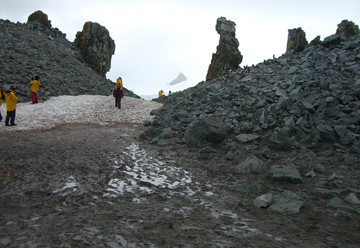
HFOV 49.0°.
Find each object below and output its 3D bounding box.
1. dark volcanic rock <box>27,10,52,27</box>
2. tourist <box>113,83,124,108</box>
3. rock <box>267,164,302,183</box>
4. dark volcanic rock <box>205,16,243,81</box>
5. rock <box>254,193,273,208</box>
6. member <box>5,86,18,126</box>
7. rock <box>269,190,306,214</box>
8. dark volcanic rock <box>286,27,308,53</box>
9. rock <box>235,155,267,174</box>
[{"bbox_3d":[-16.354,-12.245,46.000,2.800,2.100,2.400,0,3,0],"label":"dark volcanic rock"},{"bbox_3d":[-4.367,-1.948,28.200,0.700,1.750,0.500,0,3,3],"label":"tourist"},{"bbox_3d":[1.798,0.845,6.800,0.540,0.240,0.480,0,3,0],"label":"rock"},{"bbox_3d":[5.895,-9.803,52.000,4.600,8.100,3.900,0,3,0],"label":"dark volcanic rock"},{"bbox_3d":[1.133,1.036,5.350,0.220,0.150,0.200,0,3,0],"label":"rock"},{"bbox_3d":[-7.453,-0.779,17.500,0.500,1.750,0.600,-2,3,-40],"label":"member"},{"bbox_3d":[1.414,1.026,5.200,0.440,0.220,0.420,0,3,0],"label":"rock"},{"bbox_3d":[12.487,-8.874,42.000,2.200,2.800,2.100,0,3,0],"label":"dark volcanic rock"},{"bbox_3d":[1.356,0.775,7.600,0.560,0.270,0.460,0,3,0],"label":"rock"}]

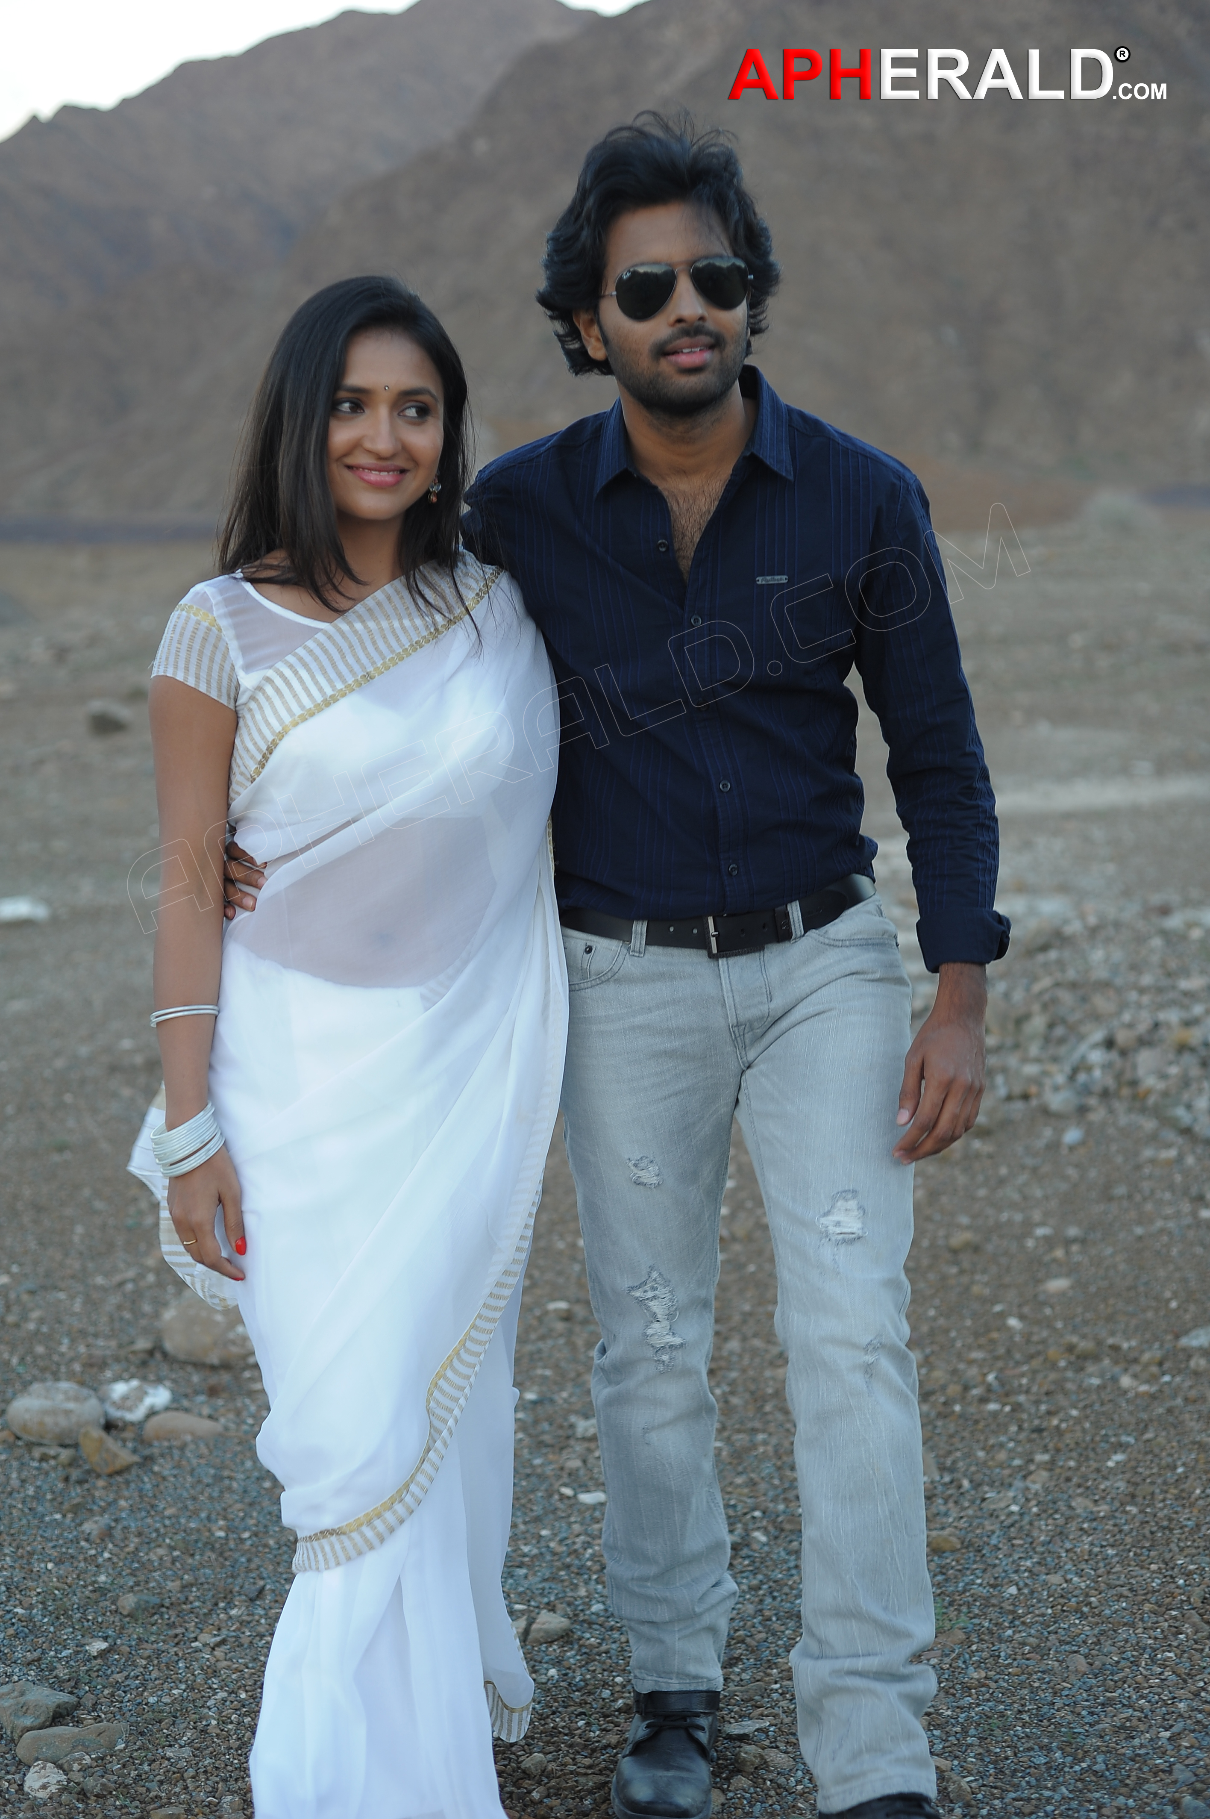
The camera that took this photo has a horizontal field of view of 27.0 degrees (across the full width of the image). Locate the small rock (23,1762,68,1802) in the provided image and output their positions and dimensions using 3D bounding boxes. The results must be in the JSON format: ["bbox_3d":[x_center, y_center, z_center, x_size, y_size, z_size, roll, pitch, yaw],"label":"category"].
[{"bbox_3d":[-0.618,0.963,2.789,0.048,0.038,0.041,0,9,0],"label":"small rock"}]

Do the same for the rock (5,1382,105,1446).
[{"bbox_3d":[-0.836,0.769,3.840,0.151,0.087,0.122,0,9,0],"label":"rock"}]

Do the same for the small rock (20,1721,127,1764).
[{"bbox_3d":[-0.601,0.940,2.847,0.120,0.032,0.050,-4,9,-18],"label":"small rock"}]

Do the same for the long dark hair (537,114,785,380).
[{"bbox_3d":[0.052,-0.649,2.460,0.232,0.262,0.245,-8,10,-21],"label":"long dark hair"}]

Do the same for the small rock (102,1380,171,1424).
[{"bbox_3d":[-0.730,0.766,3.933,0.105,0.045,0.085,-1,9,0],"label":"small rock"}]

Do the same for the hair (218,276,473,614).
[{"bbox_3d":[-0.254,-0.439,2.451,0.225,0.330,0.230,-4,9,-18],"label":"hair"}]

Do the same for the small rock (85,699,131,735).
[{"bbox_3d":[-2.950,-1.140,15.000,0.270,0.205,0.230,0,9,0],"label":"small rock"}]

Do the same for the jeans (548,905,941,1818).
[{"bbox_3d":[0.151,0.445,2.673,0.385,0.950,0.370,-1,9,0],"label":"jeans"}]

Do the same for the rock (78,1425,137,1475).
[{"bbox_3d":[-0.732,0.797,3.716,0.085,0.066,0.070,0,9,0],"label":"rock"}]

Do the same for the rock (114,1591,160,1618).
[{"bbox_3d":[-0.601,0.894,3.247,0.056,0.029,0.043,0,9,0],"label":"rock"}]

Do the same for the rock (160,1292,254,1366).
[{"bbox_3d":[-0.658,0.701,4.228,0.170,0.085,0.130,-1,9,0],"label":"rock"}]

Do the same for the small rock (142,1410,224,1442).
[{"bbox_3d":[-0.641,0.785,3.835,0.122,0.032,0.060,-1,9,0],"label":"small rock"}]

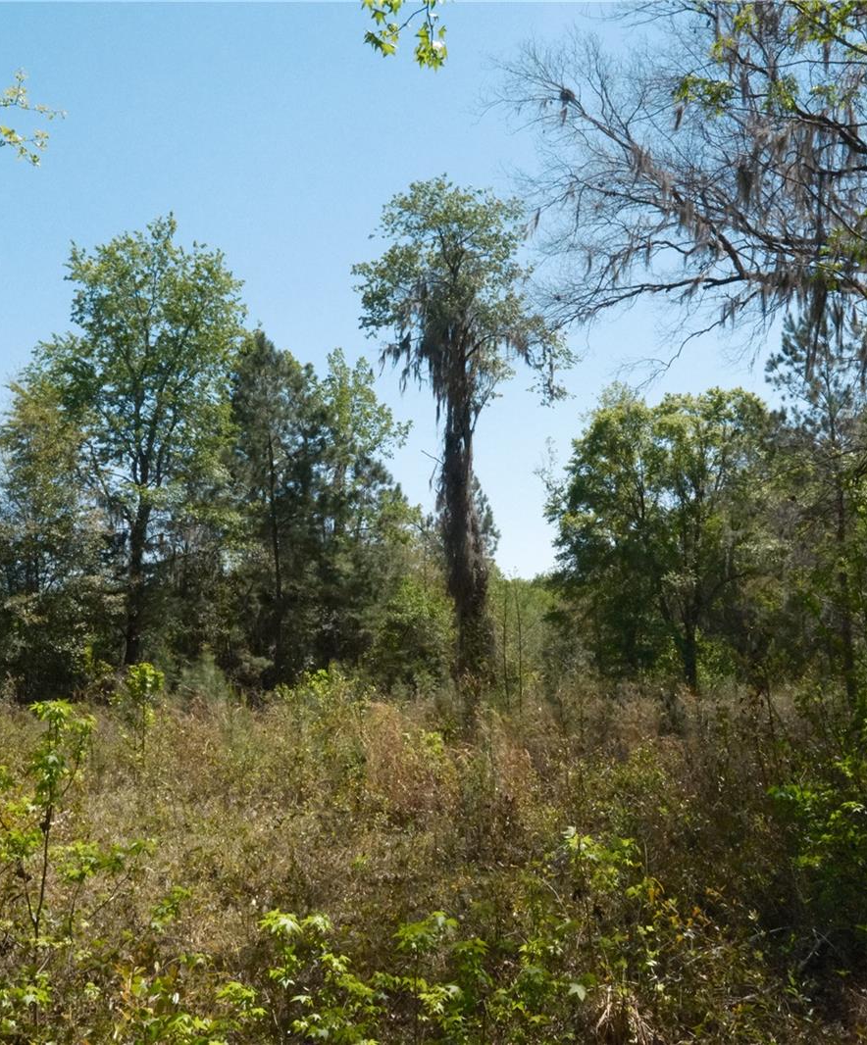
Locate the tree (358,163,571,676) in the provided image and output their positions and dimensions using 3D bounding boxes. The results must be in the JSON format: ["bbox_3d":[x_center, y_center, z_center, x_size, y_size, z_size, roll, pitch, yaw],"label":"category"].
[{"bbox_3d":[0.618,-1.751,26.356,4.850,12.520,4.600,0,-6,0],"label":"tree"}]

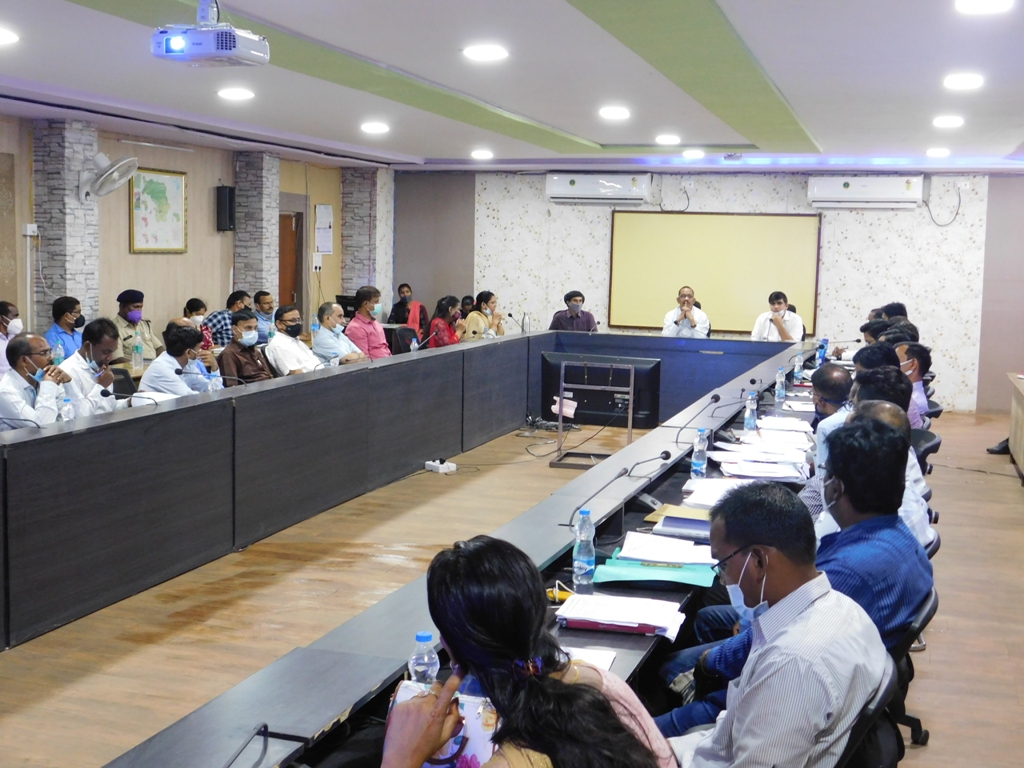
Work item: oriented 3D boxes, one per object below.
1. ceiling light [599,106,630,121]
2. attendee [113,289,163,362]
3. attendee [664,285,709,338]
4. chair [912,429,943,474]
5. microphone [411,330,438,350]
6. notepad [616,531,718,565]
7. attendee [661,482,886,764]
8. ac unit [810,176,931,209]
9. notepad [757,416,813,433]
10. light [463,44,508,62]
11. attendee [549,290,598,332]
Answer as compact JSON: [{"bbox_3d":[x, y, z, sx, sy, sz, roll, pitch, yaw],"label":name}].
[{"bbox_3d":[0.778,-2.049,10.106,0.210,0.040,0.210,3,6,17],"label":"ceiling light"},{"bbox_3d":[-2.756,-0.050,9.819,0.520,1.282,0.720,-4,8,-41],"label":"attendee"},{"bbox_3d":[1.597,-0.257,12.528,0.500,1.312,0.720,3,6,18],"label":"attendee"},{"bbox_3d":[1.625,0.640,6.103,0.600,0.900,0.580,3,6,18],"label":"chair"},{"bbox_3d":[-0.684,-0.346,10.473,0.240,0.160,0.060,-4,8,-43],"label":"microphone"},{"bbox_3d":[0.483,0.505,4.025,0.300,0.030,0.300,3,6,17],"label":"notepad"},{"bbox_3d":[0.481,0.781,2.767,0.750,1.192,0.520,5,7,29],"label":"attendee"},{"bbox_3d":[3.840,-2.081,14.467,1.201,0.320,0.230,3,6,17],"label":"ac unit"},{"bbox_3d":[1.435,0.221,7.024,0.260,0.024,0.330,3,6,18],"label":"notepad"},{"bbox_3d":[-0.143,-1.776,7.174,0.220,0.040,0.220,3,6,17],"label":"light"},{"bbox_3d":[0.614,-0.355,13.926,0.520,1.229,0.720,2,6,8],"label":"attendee"}]

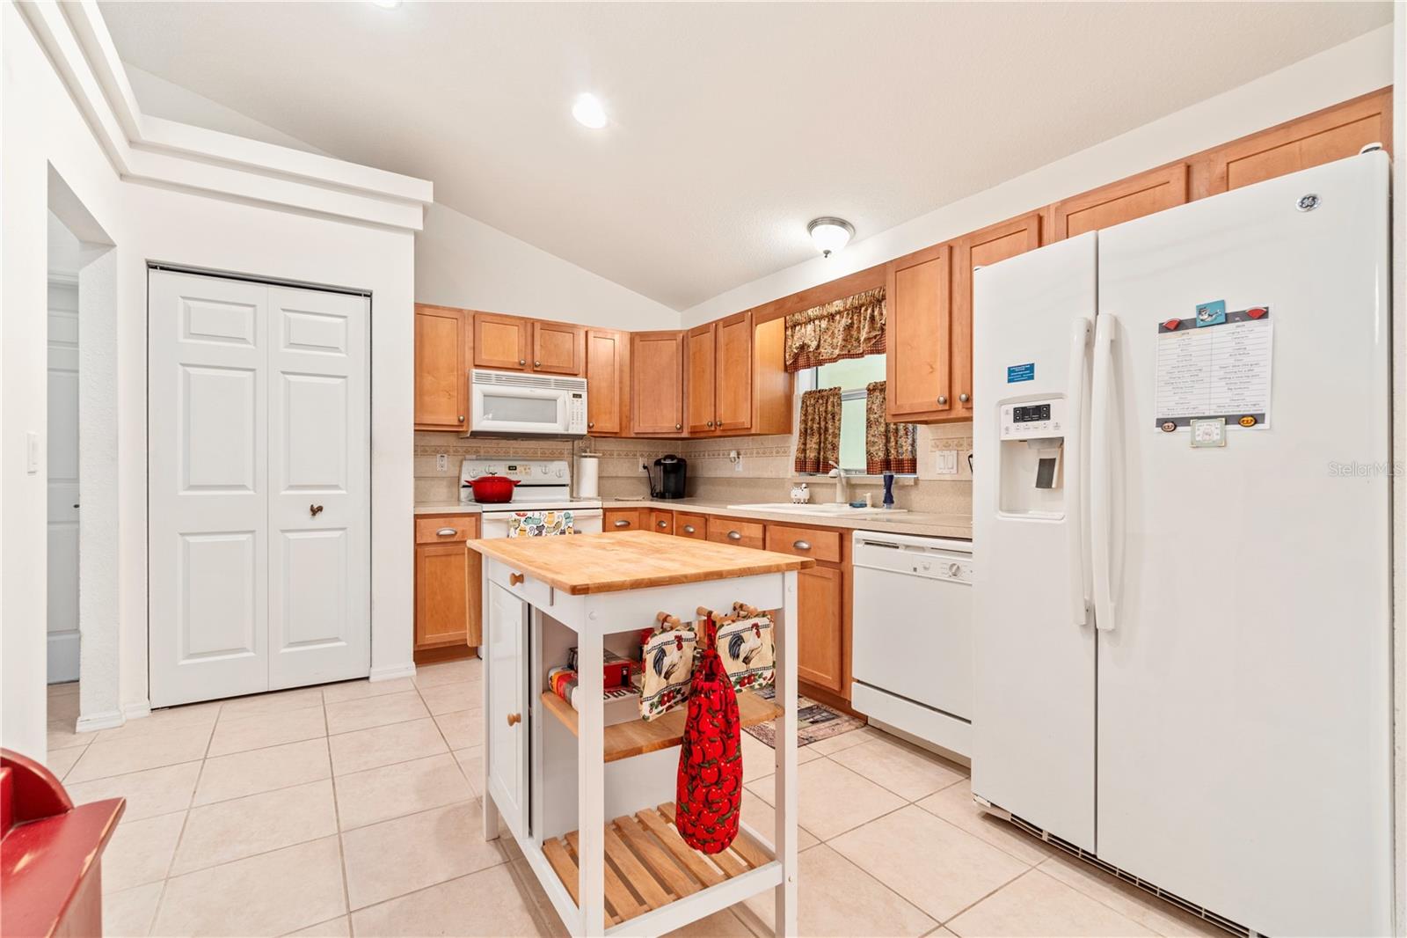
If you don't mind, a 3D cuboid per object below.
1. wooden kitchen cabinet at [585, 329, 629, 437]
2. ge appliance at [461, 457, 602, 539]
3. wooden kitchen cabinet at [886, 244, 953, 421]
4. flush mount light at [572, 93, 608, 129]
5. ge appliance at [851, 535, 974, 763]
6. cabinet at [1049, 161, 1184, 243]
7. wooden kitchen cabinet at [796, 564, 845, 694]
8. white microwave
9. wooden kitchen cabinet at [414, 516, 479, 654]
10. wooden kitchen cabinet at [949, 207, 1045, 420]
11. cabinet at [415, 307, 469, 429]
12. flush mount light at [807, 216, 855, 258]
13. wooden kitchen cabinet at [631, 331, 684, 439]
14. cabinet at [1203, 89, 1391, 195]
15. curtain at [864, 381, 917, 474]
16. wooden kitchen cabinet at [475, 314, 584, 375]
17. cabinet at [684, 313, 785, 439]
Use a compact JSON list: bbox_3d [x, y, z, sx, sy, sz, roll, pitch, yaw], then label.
[{"bbox_3d":[-0.763,-0.614,4.327,0.362,0.770,0.318,0,1,-35],"label":"wooden kitchen cabinet"},{"bbox_3d":[-1.152,0.541,3.873,0.755,1.186,0.670,0,0,-30],"label":"ge appliance"},{"bbox_3d":[1.110,-0.612,2.761,0.320,0.772,0.345,0,0,-34],"label":"wooden kitchen cabinet"},{"bbox_3d":[-0.512,-1.591,2.609,0.172,0.051,0.172,0,0,0],"label":"flush mount light"},{"bbox_3d":[1.083,0.690,2.481,0.600,0.840,0.600,0,0,-34],"label":"ge appliance"},{"bbox_3d":[1.561,-0.839,2.115,0.320,0.320,0.440,0,0,-34],"label":"cabinet"},{"bbox_3d":[0.710,0.725,2.983,0.605,0.571,0.515,0,1,-35],"label":"wooden kitchen cabinet"},{"bbox_3d":[-1.213,-0.414,3.964,0.753,0.392,0.409,0,1,-35],"label":"white microwave"},{"bbox_3d":[-1.619,0.666,3.563,0.383,0.841,0.626,0,1,-35],"label":"wooden kitchen cabinet"},{"bbox_3d":[1.318,-0.612,2.463,0.320,0.772,0.385,0,0,-34],"label":"wooden kitchen cabinet"},{"bbox_3d":[-1.710,-0.611,3.760,0.325,0.772,0.320,0,0,-30],"label":"cabinet"},{"bbox_3d":[0.698,-1.255,3.271,0.268,0.165,0.268,18,-9,-34],"label":"flush mount light"},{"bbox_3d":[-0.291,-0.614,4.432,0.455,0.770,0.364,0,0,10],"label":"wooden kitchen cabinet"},{"bbox_3d":[1.815,-0.839,1.751,0.320,0.320,0.435,0,0,-34],"label":"cabinet"},{"bbox_3d":[1.000,-0.223,3.127,0.061,0.496,0.316,0,1,-35],"label":"curtain"},{"bbox_3d":[-1.234,-0.805,4.024,0.755,0.384,0.320,0,0,-30],"label":"wooden kitchen cabinet"},{"bbox_3d":[0.224,-0.609,3.981,0.327,0.770,0.754,0,1,-35],"label":"cabinet"}]

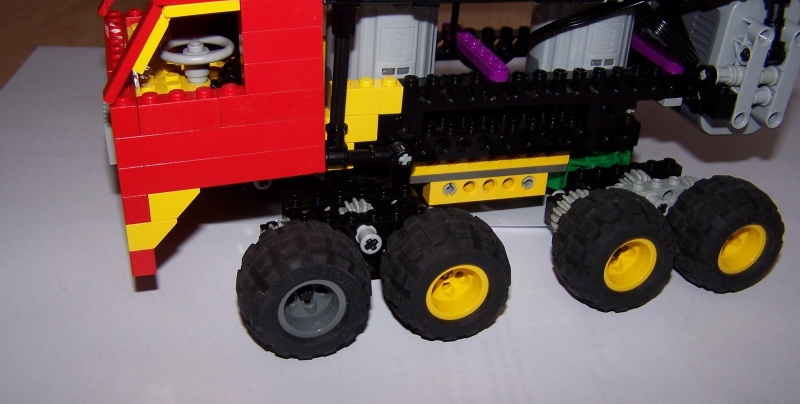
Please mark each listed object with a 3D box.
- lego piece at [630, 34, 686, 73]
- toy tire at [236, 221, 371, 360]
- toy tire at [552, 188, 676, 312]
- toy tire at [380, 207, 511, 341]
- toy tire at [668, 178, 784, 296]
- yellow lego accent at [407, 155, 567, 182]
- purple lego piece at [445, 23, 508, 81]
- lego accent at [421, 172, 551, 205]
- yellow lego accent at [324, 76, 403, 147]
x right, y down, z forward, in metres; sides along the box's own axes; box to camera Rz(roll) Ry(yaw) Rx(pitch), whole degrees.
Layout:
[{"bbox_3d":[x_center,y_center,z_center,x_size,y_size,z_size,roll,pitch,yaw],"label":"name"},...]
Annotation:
[{"bbox_3d":[0.096,-0.062,0.347,0.008,0.004,0.056,-5,29,-17],"label":"lego piece"},{"bbox_3d":[-0.036,0.033,0.329,0.050,0.050,0.029,-5,29,-18],"label":"toy tire"},{"bbox_3d":[0.090,0.020,0.371,0.050,0.050,0.029,-7,30,-20],"label":"toy tire"},{"bbox_3d":[0.018,0.029,0.344,0.050,0.050,0.029,-5,29,-17],"label":"toy tire"},{"bbox_3d":[0.143,0.015,0.389,0.050,0.050,0.029,-7,30,-21],"label":"toy tire"},{"bbox_3d":[0.033,-0.014,0.335,0.064,0.007,0.009,-5,29,-17],"label":"yellow lego accent"},{"bbox_3d":[0.027,-0.056,0.326,0.008,0.004,0.056,-5,29,-17],"label":"purple lego piece"},{"bbox_3d":[0.032,-0.008,0.337,0.048,0.010,0.008,-5,29,-17],"label":"lego accent"},{"bbox_3d":[-0.015,-0.031,0.297,0.029,0.022,0.009,-5,29,-17],"label":"yellow lego accent"}]

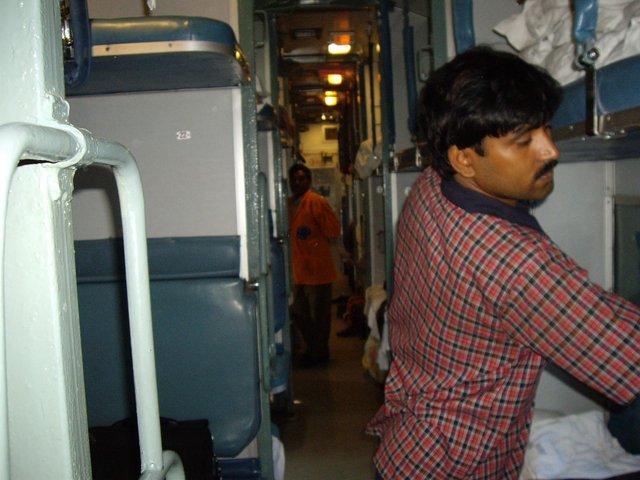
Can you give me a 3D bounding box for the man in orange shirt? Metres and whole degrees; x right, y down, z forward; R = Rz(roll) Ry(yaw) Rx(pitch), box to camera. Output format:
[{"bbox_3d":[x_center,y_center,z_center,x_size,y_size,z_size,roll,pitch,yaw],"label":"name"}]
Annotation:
[{"bbox_3d":[-0.051,0.205,5.947,0.500,1.680,0.340,2,7,42],"label":"man in orange shirt"}]

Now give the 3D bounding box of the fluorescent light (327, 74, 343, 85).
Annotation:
[{"bbox_3d":[0.145,-1.584,6.934,0.160,0.070,0.380,-2,5,0],"label":"fluorescent light"}]

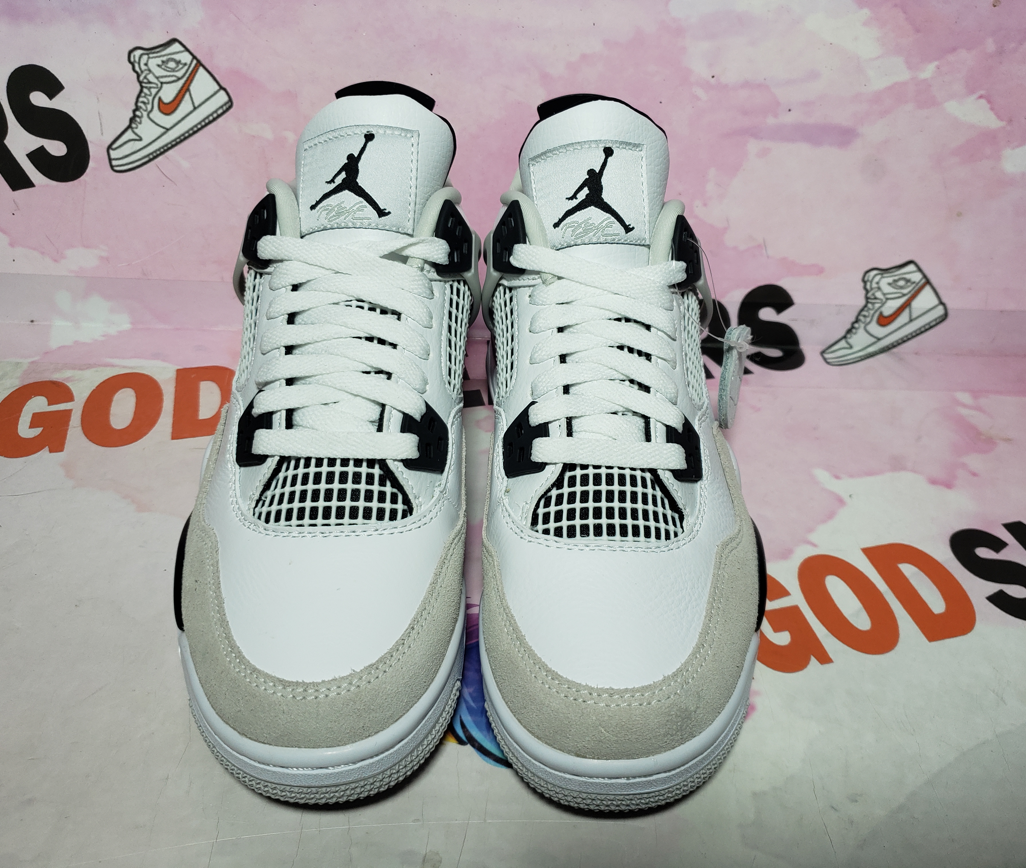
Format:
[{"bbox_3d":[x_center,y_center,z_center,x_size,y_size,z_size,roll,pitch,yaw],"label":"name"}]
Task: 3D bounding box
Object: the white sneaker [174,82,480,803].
[{"bbox_3d":[-0.063,-0.033,0.327,0.105,0.160,0.290,3,41,-5],"label":"white sneaker"}]

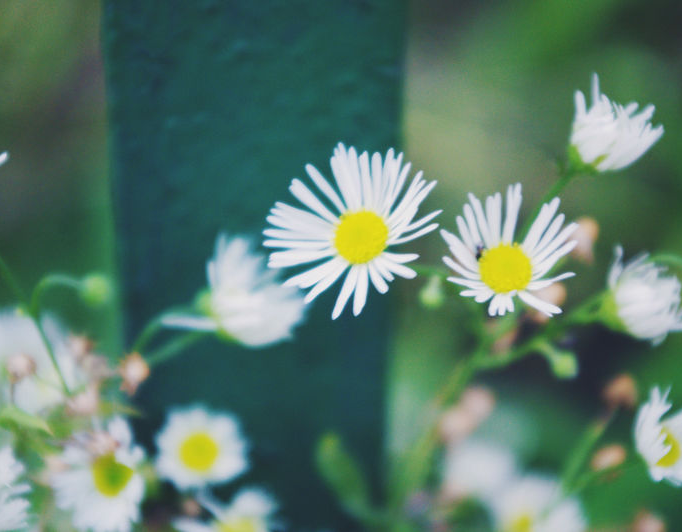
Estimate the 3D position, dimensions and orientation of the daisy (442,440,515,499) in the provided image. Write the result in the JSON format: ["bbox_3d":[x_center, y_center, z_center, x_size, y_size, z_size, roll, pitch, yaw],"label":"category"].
[{"bbox_3d":[0.022,0.032,0.283,0.012,0.008,0.011,0,53,0],"label":"daisy"}]

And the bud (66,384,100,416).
[{"bbox_3d":[-0.039,0.020,0.274,0.005,0.005,0.005,2,34,0],"label":"bud"}]

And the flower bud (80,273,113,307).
[{"bbox_3d":[-0.033,0.003,0.243,0.004,0.004,0.004,28,0,6],"label":"flower bud"}]

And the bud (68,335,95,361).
[{"bbox_3d":[-0.035,0.011,0.248,0.004,0.004,0.004,1,34,0],"label":"bud"}]

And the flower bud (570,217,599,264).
[{"bbox_3d":[0.036,-0.004,0.272,0.005,0.007,0.005,3,12,0],"label":"flower bud"}]

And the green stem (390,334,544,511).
[{"bbox_3d":[0.017,0.023,0.260,0.009,0.037,0.005,31,33,0],"label":"green stem"}]

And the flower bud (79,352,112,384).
[{"bbox_3d":[-0.037,0.015,0.275,0.005,0.005,0.005,2,34,0],"label":"flower bud"}]

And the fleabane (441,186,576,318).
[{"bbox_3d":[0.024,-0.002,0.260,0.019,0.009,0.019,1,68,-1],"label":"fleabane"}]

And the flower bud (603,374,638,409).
[{"bbox_3d":[0.039,0.018,0.256,0.005,0.005,0.005,22,24,0],"label":"flower bud"}]

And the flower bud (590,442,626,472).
[{"bbox_3d":[0.038,0.027,0.256,0.005,0.004,0.004,-32,0,18],"label":"flower bud"}]

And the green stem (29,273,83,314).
[{"bbox_3d":[-0.037,0.004,0.240,0.007,0.006,0.002,1,34,0],"label":"green stem"}]

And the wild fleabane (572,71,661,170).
[{"bbox_3d":[0.036,-0.019,0.236,0.012,0.013,0.012,42,-3,-6],"label":"wild fleabane"}]

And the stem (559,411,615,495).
[{"bbox_3d":[0.037,0.028,0.273,0.003,0.015,0.003,30,-6,0],"label":"stem"}]

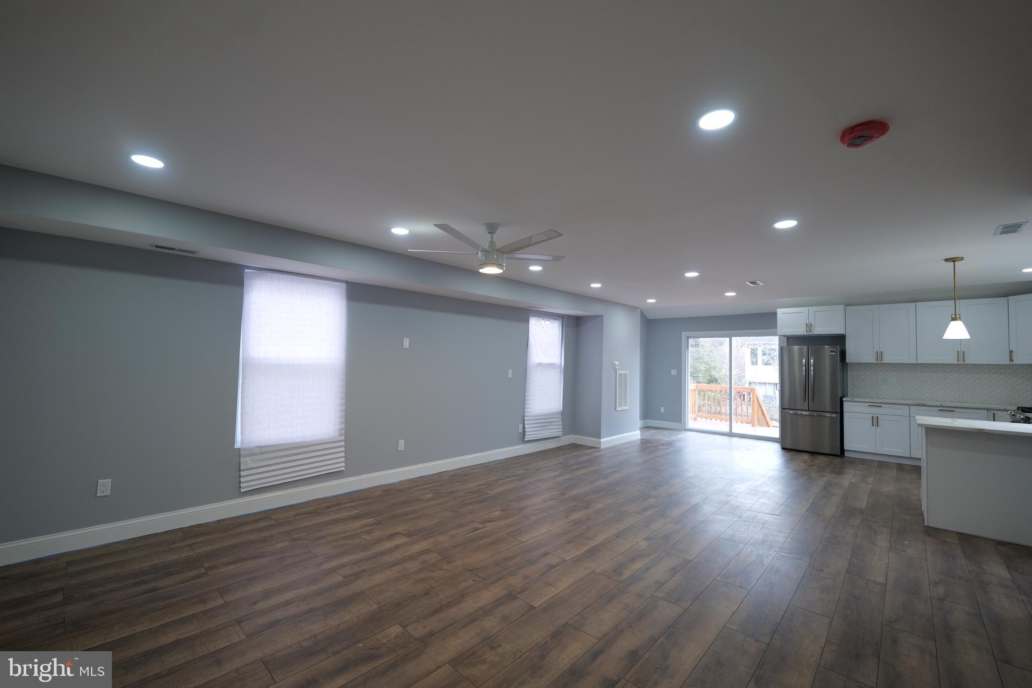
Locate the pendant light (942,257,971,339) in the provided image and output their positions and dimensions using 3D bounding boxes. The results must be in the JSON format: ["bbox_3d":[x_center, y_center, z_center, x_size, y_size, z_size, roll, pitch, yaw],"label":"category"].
[{"bbox_3d":[4.126,-0.424,3.769,0.178,0.745,0.178,-1,-3,44],"label":"pendant light"}]

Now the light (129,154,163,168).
[{"bbox_3d":[-2.000,-0.991,2.176,0.150,0.025,0.150,-1,-3,44],"label":"light"}]

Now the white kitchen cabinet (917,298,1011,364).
[{"bbox_3d":[6.529,-0.169,5.914,0.895,0.918,0.330,-1,-3,44],"label":"white kitchen cabinet"}]

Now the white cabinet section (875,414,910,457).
[{"bbox_3d":[5.890,1.387,6.285,0.385,0.620,0.580,-1,-3,42],"label":"white cabinet section"}]

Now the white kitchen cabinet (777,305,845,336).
[{"bbox_3d":[5.198,-0.372,7.023,0.925,0.468,0.610,-1,-3,44],"label":"white kitchen cabinet"}]

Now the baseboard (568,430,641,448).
[{"bbox_3d":[1.674,1.703,7.332,0.590,0.130,1.370,-1,-3,44],"label":"baseboard"}]

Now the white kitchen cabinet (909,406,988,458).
[{"bbox_3d":[6.286,1.308,5.864,0.754,0.790,0.610,-1,-3,44],"label":"white kitchen cabinet"}]

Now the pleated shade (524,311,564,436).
[{"bbox_3d":[0.483,0.540,6.515,0.050,1.975,0.900,-1,-3,44],"label":"pleated shade"}]

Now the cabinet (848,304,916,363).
[{"bbox_3d":[5.912,-0.153,6.511,0.822,0.932,0.330,-1,-3,44],"label":"cabinet"}]

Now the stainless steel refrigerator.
[{"bbox_3d":[5.103,0.936,6.903,0.795,1.770,0.740,-1,-3,44],"label":"stainless steel refrigerator"}]

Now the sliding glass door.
[{"bbox_3d":[4.372,0.810,8.164,1.810,2.055,0.120,-1,-3,44],"label":"sliding glass door"}]

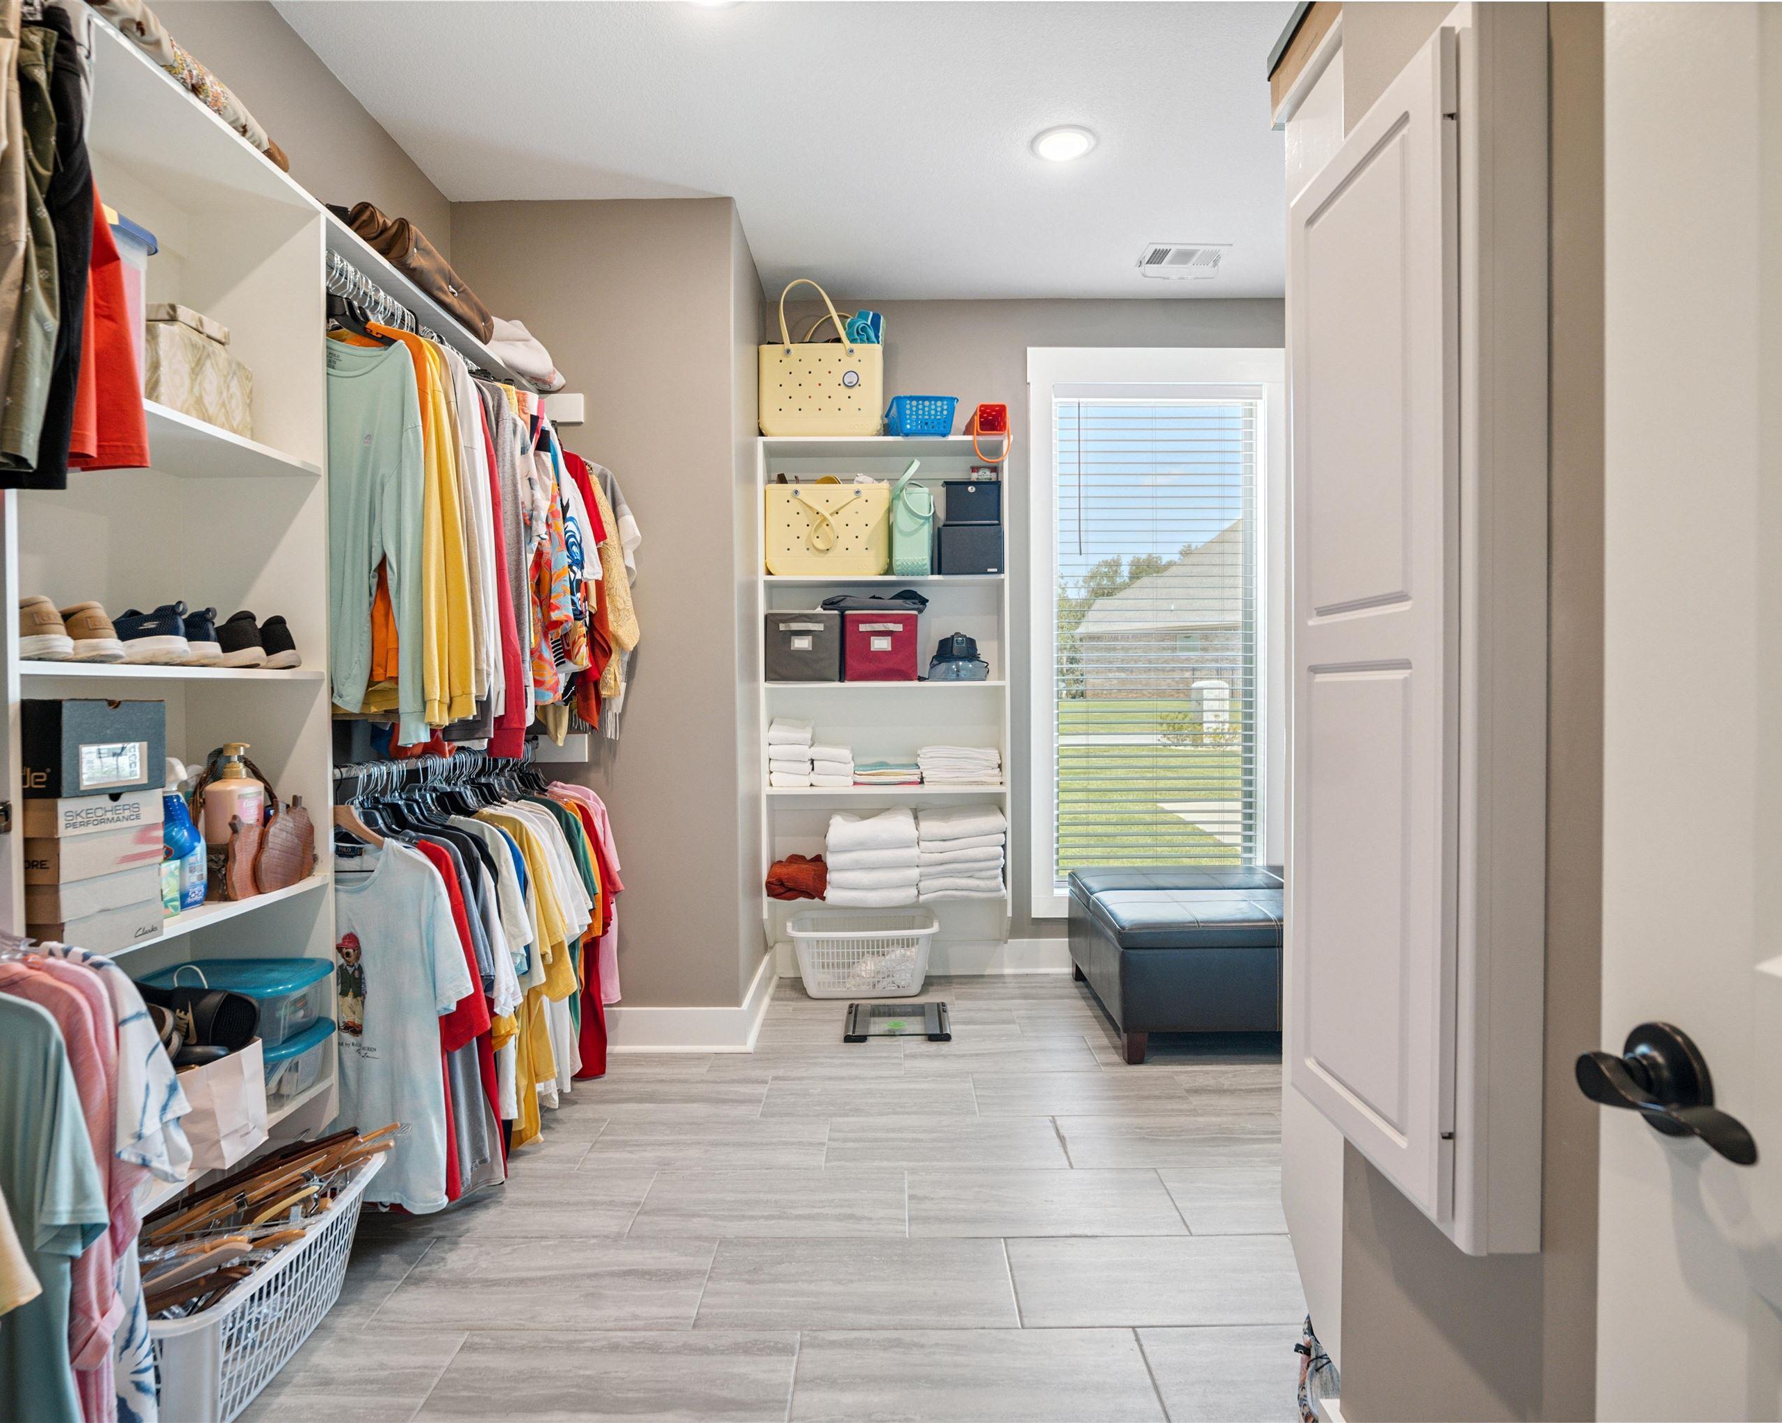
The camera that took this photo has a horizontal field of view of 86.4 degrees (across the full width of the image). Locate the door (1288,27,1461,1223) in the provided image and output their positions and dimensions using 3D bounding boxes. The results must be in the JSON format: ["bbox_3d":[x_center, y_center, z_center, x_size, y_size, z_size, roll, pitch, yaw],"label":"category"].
[{"bbox_3d":[0.553,-0.081,1.128,0.022,1.205,0.355,0,1,0],"label":"door"}]

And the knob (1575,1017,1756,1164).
[{"bbox_3d":[0.477,0.237,0.587,0.062,0.072,0.135,0,1,0],"label":"knob"}]

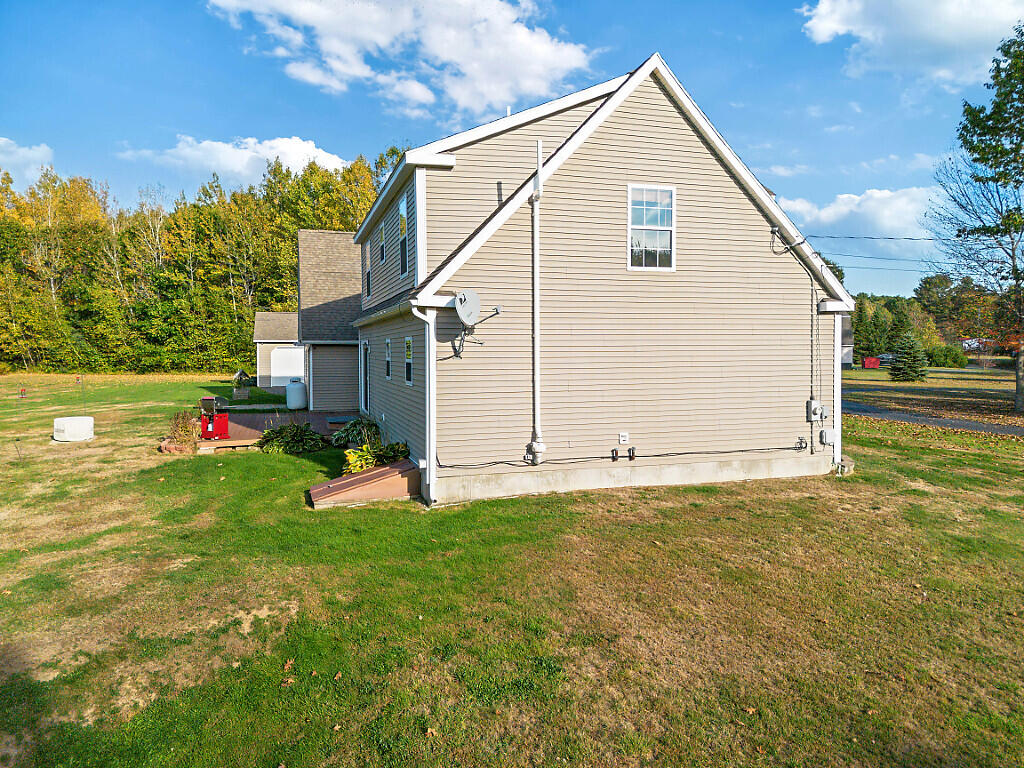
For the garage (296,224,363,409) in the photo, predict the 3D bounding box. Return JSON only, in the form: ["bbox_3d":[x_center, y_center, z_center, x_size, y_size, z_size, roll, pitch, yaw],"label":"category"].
[{"bbox_3d":[-4.590,-2.785,30.438,8.800,7.262,8.700,-1,3,-17],"label":"garage"}]

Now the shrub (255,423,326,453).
[{"bbox_3d":[-5.745,1.402,18.500,1.650,0.720,1.100,-1,3,-17],"label":"shrub"}]

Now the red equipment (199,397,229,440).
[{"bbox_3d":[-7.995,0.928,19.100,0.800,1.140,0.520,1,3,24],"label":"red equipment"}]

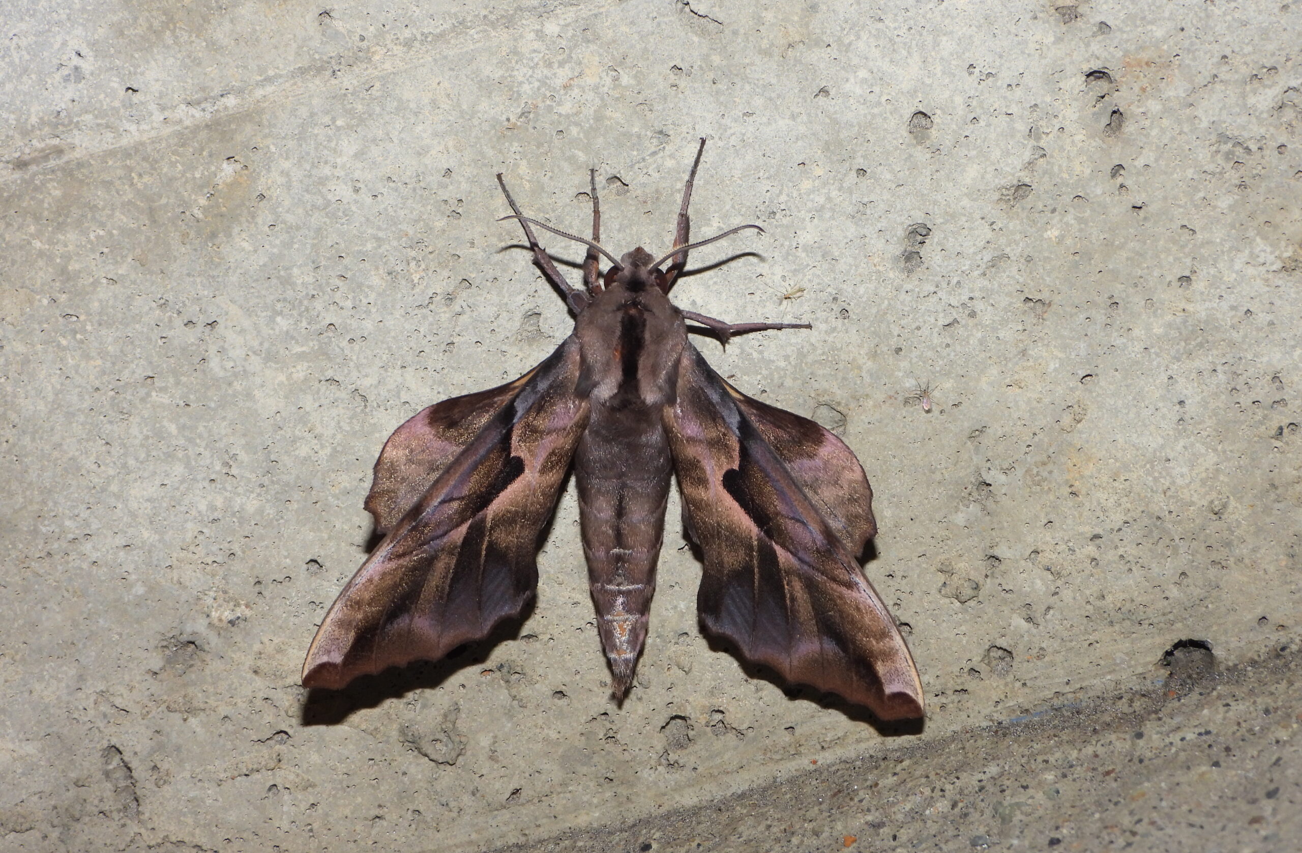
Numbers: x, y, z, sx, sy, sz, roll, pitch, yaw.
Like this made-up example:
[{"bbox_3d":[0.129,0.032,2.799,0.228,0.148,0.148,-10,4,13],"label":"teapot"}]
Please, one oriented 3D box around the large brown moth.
[{"bbox_3d":[-0.003,-0.001,0.605,0.069,0.064,0.020,3,0,0],"label":"large brown moth"}]

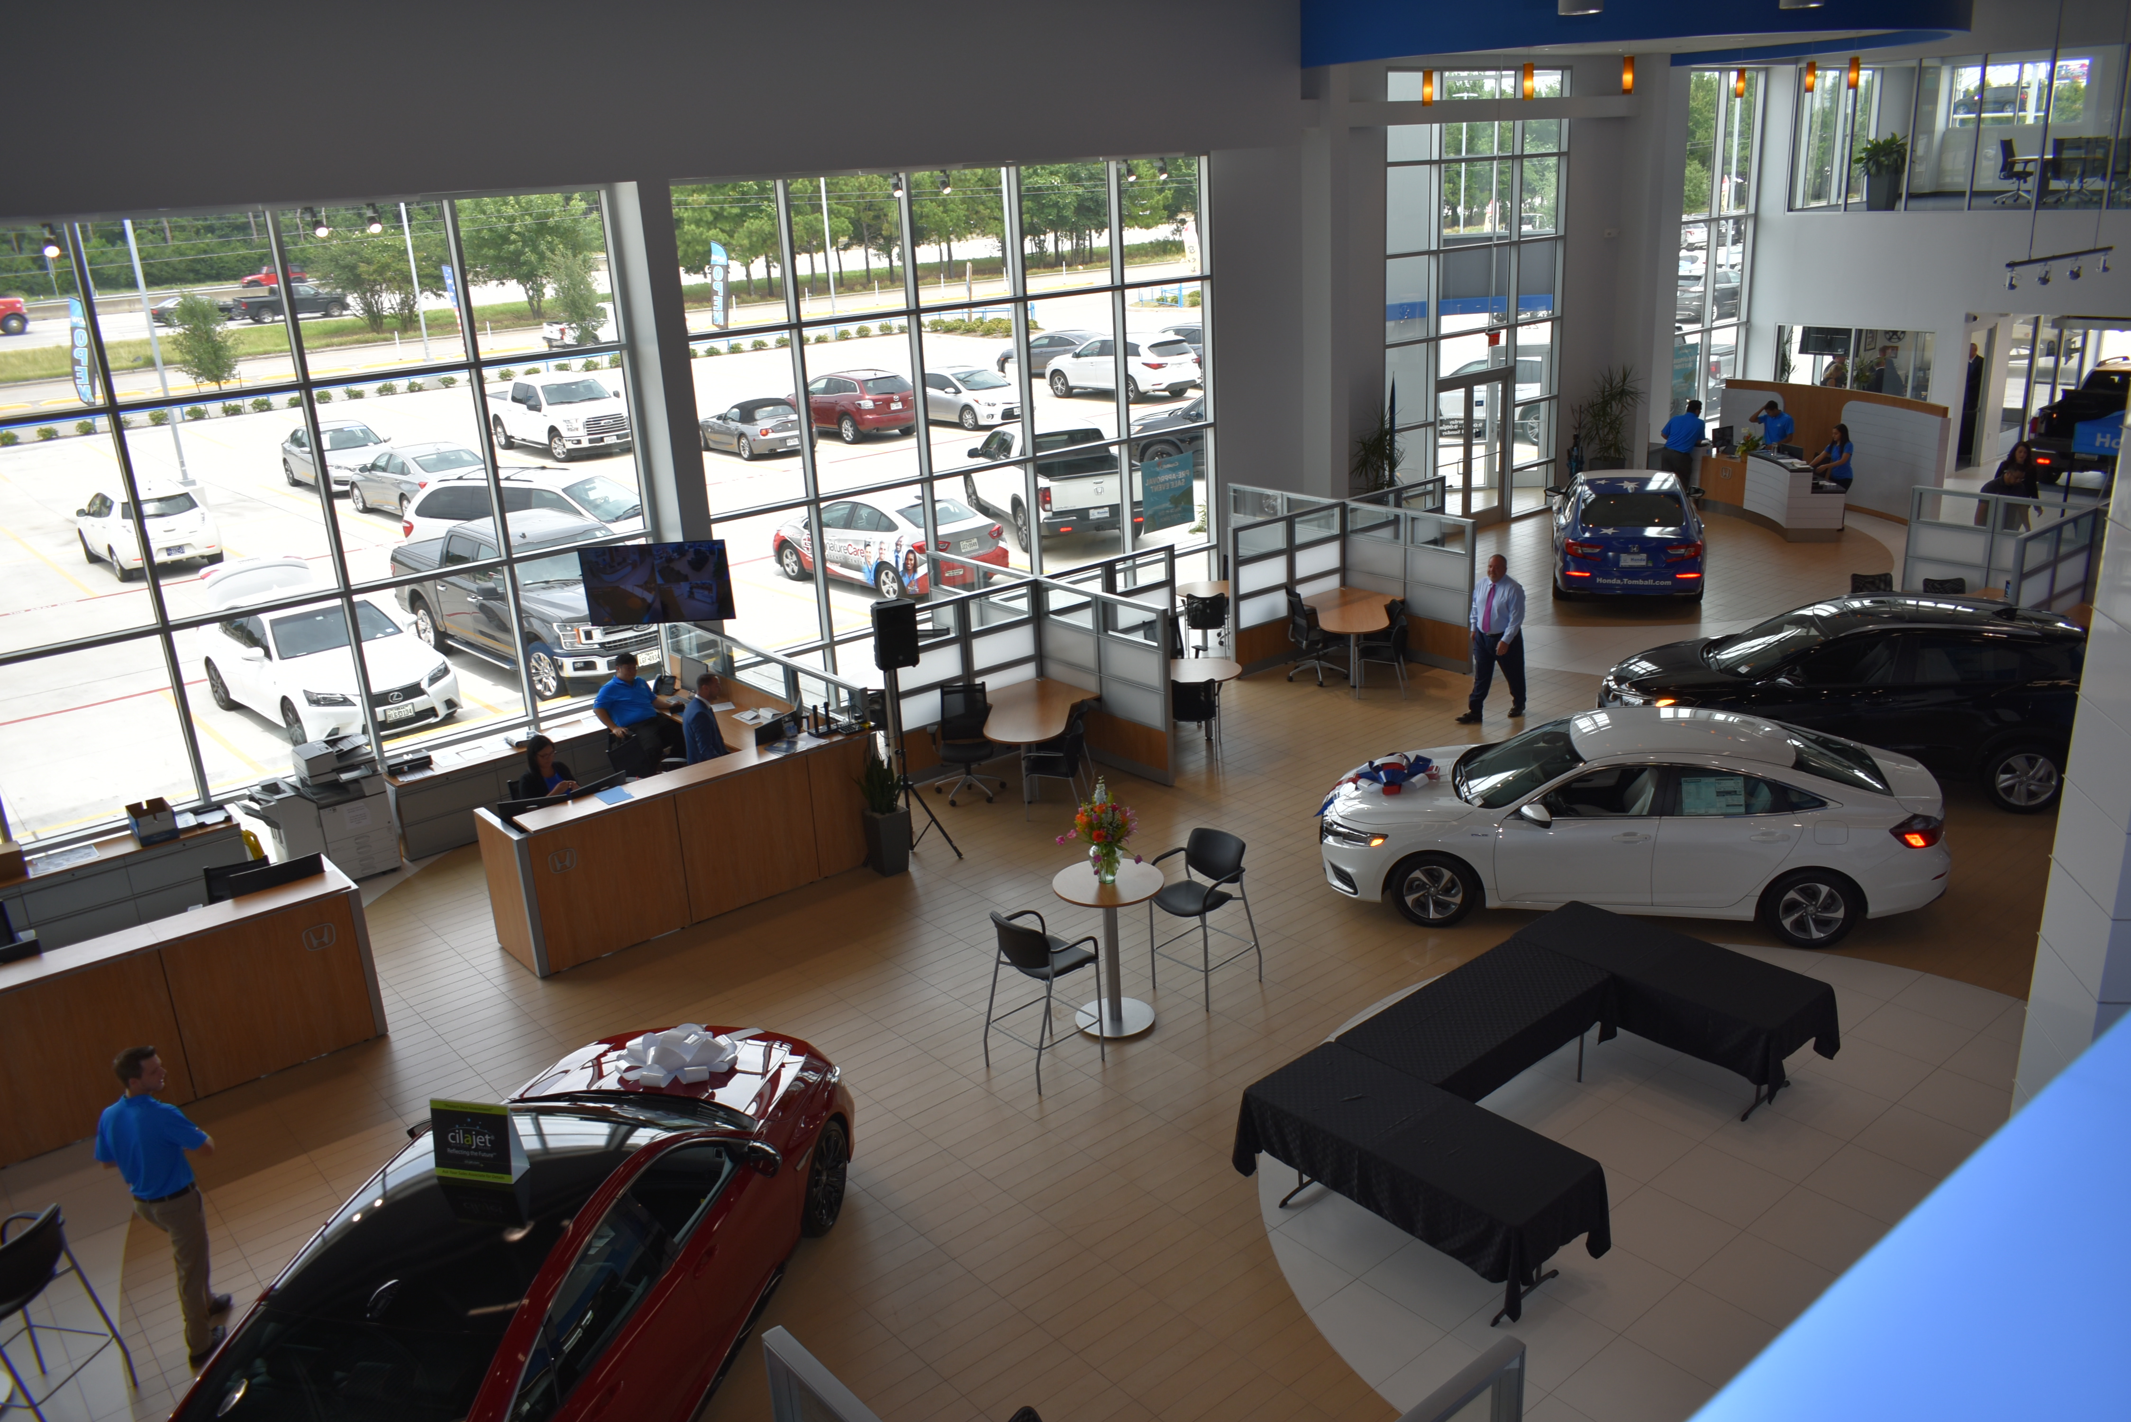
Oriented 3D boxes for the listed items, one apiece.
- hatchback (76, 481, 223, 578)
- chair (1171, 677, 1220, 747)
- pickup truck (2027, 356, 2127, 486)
[{"bbox_3d":[-17.218,-3.554,29.931,1.770,1.550,4.440,-18,23,-37],"label":"hatchback"},{"bbox_3d":[1.253,0.031,16.037,0.560,0.860,0.580,-2,19,3],"label":"chair"},{"bbox_3d":[18.255,-5.013,27.250,5.330,1.800,2.000,-20,25,-41],"label":"pickup truck"}]

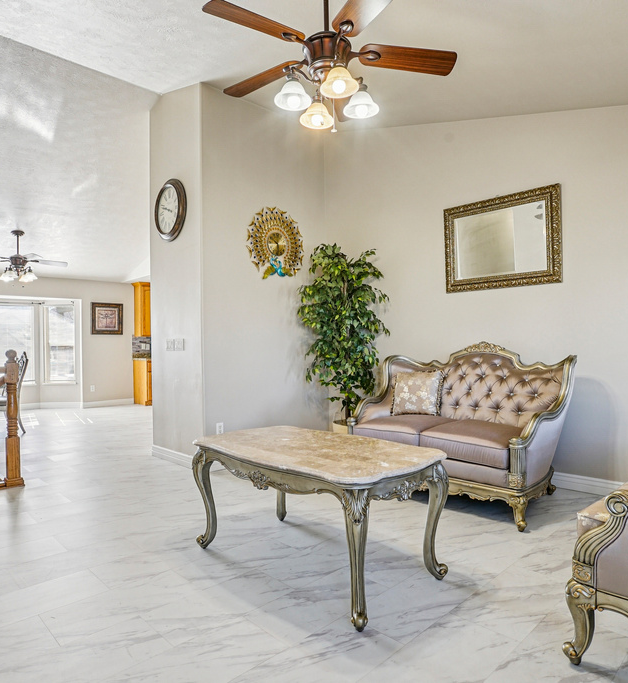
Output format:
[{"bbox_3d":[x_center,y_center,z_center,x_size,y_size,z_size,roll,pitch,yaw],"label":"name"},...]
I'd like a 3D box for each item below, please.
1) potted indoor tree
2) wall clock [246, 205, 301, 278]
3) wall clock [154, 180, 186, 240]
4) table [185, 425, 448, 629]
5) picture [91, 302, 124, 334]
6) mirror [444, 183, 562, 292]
[{"bbox_3d":[0.293,0.118,4.499,0.820,2.100,0.770,-1,0,0],"label":"potted indoor tree"},{"bbox_3d":[-0.380,-0.997,4.655,0.740,0.740,0.060,0,-1,-44],"label":"wall clock"},{"bbox_3d":[-1.410,-1.275,4.442,0.575,0.575,0.070,-1,-1,45],"label":"wall clock"},{"bbox_3d":[-0.012,0.854,2.388,0.785,0.602,1.290,0,-1,-44],"label":"table"},{"bbox_3d":[-4.025,-0.436,8.872,0.600,0.615,0.035,0,-1,-44],"label":"picture"},{"bbox_3d":[1.543,-0.823,3.812,0.965,0.755,0.055,-1,-1,43],"label":"mirror"}]

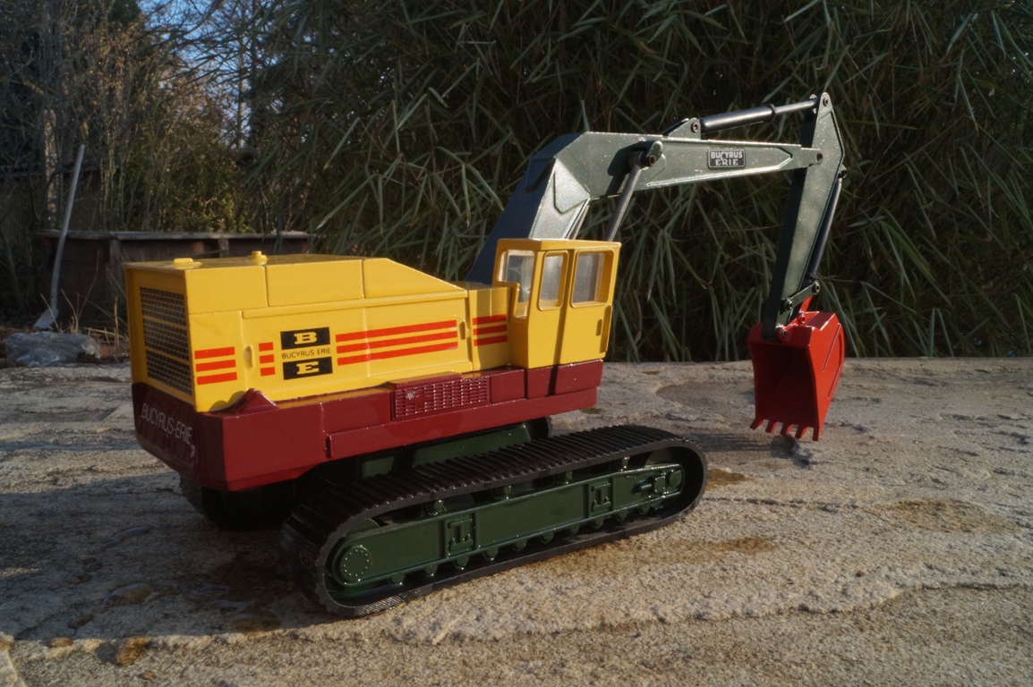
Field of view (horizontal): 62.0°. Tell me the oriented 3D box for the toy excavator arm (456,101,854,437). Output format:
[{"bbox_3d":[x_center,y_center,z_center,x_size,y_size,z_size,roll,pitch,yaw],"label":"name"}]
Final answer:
[{"bbox_3d":[0.054,-0.022,0.285,0.174,0.125,0.028,-7,10,-35],"label":"toy excavator arm"}]

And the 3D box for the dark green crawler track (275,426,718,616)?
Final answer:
[{"bbox_3d":[0.000,0.040,0.212,0.112,0.024,0.021,-7,10,-34],"label":"dark green crawler track"}]

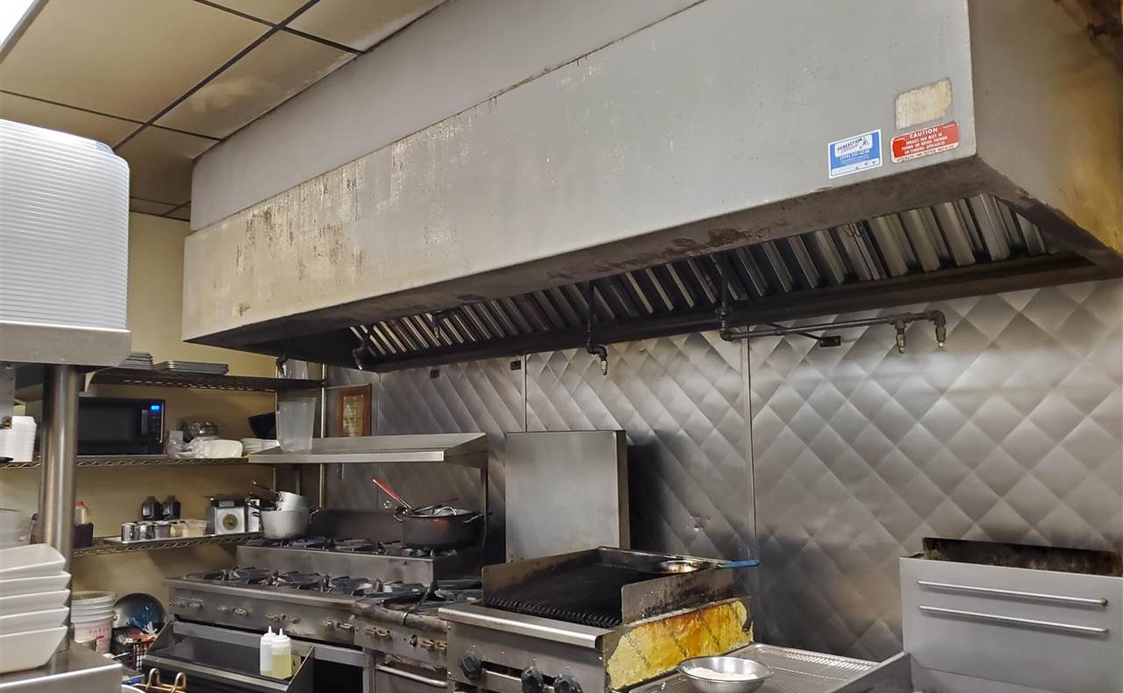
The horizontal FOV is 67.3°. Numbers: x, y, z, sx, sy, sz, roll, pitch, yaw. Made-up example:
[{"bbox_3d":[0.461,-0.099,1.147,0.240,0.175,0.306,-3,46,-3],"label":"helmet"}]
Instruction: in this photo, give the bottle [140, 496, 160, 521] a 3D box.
[{"bbox_3d":[-2.341,0.955,4.805,0.105,0.205,0.115,-7,-9,44],"label":"bottle"}]

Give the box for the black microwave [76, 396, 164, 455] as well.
[{"bbox_3d":[-2.453,0.437,4.510,0.375,0.295,0.495,-7,-9,44],"label":"black microwave"}]

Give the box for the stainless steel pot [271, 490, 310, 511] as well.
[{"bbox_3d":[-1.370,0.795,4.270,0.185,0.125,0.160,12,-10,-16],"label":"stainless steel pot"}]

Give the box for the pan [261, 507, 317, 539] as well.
[{"bbox_3d":[-1.263,0.813,3.880,0.240,0.140,0.240,-7,-9,44],"label":"pan"}]

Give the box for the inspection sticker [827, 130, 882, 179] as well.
[{"bbox_3d":[0.607,-0.397,1.742,0.115,0.077,0.002,-7,-9,43],"label":"inspection sticker"}]

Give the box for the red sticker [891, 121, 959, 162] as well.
[{"bbox_3d":[0.709,-0.399,1.643,0.127,0.054,0.002,-7,-9,43],"label":"red sticker"}]

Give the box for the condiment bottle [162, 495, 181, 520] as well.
[{"bbox_3d":[-2.249,0.965,4.863,0.110,0.205,0.110,3,-8,-33],"label":"condiment bottle"}]

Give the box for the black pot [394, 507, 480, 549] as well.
[{"bbox_3d":[-0.504,0.757,3.500,0.360,0.140,0.310,-1,-6,0],"label":"black pot"}]

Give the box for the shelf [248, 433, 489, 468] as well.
[{"bbox_3d":[-0.890,0.462,3.726,1.220,0.115,0.270,-5,-7,34],"label":"shelf"}]

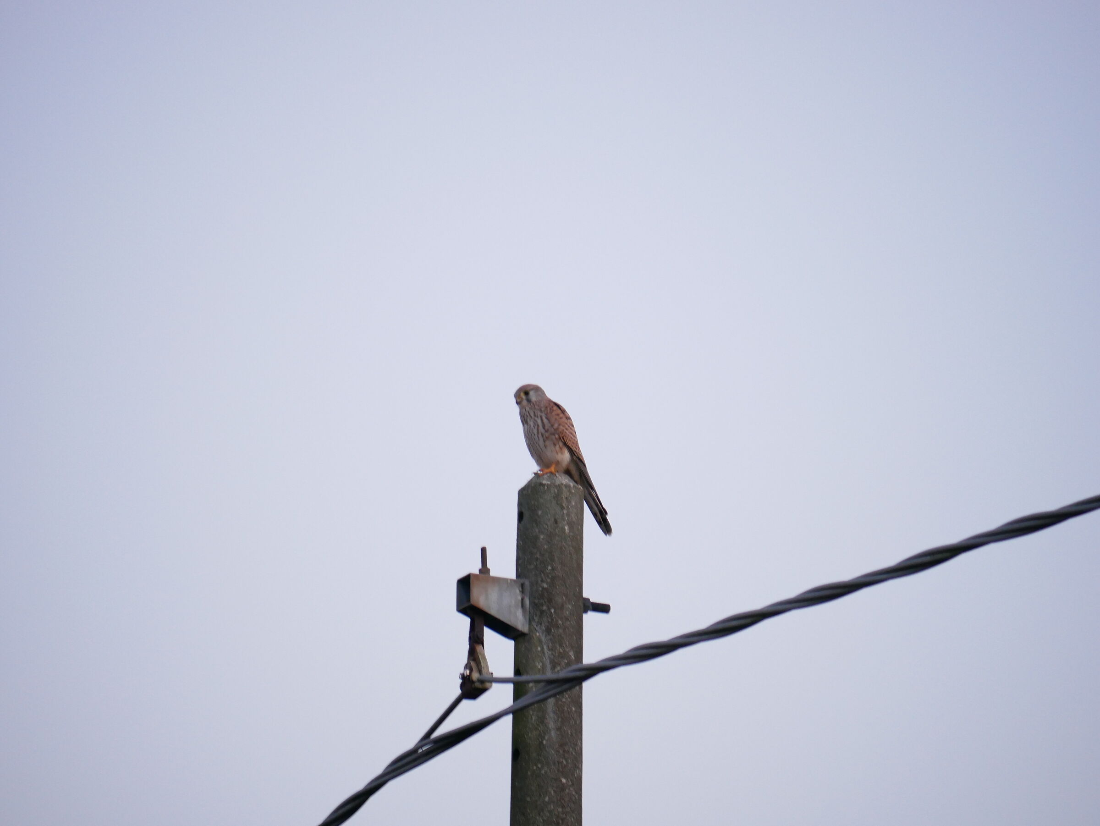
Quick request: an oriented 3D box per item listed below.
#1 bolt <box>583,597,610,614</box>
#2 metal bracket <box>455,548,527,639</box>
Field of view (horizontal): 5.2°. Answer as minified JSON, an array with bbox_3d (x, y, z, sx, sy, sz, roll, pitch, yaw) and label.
[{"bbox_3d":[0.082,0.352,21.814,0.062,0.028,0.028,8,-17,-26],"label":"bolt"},{"bbox_3d":[-0.103,0.322,21.718,0.117,0.159,0.055,8,-17,-26],"label":"metal bracket"}]

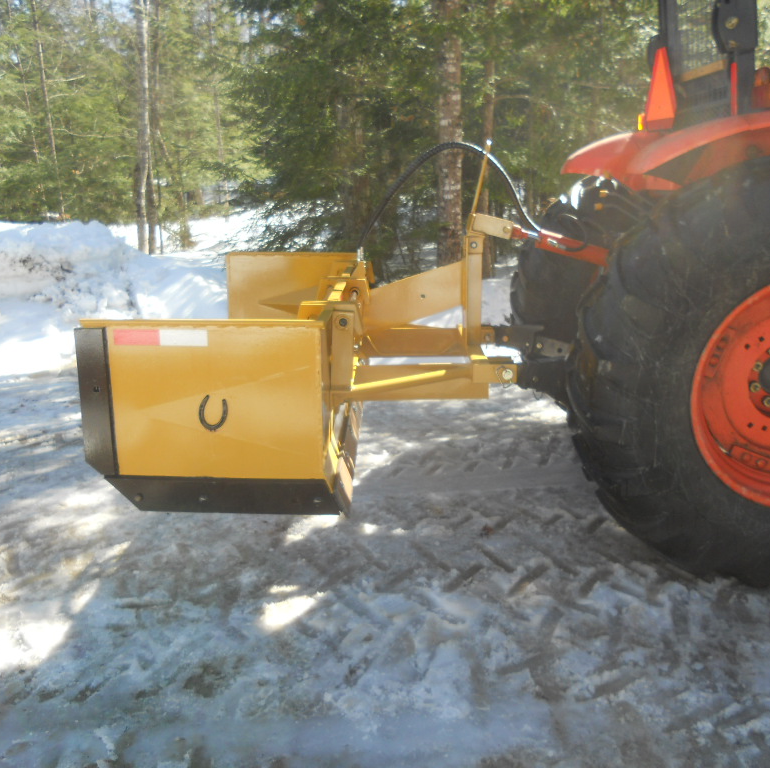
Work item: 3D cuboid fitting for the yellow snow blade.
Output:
[{"bbox_3d":[-0.217,-0.257,3.836,1.591,0.914,2.376,0,15,1],"label":"yellow snow blade"}]

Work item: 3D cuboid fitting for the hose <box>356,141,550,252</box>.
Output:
[{"bbox_3d":[0.318,-0.865,3.679,0.899,0.484,0.119,0,15,1],"label":"hose"}]

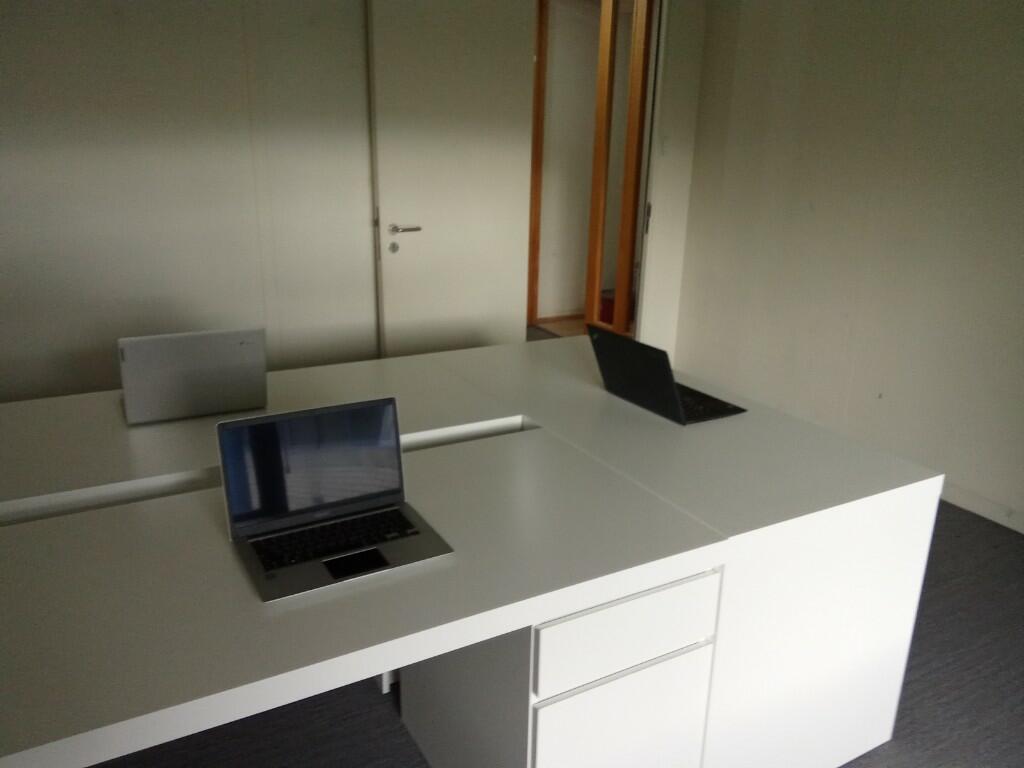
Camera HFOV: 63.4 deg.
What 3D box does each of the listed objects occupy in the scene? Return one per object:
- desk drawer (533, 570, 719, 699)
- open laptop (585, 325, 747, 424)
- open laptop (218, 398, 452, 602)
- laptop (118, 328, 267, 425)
[{"bbox_3d":[0.111,0.385,1.655,0.408,0.141,0.423,-8,20,-29],"label":"desk drawer"},{"bbox_3d":[0.424,-0.044,2.270,0.310,0.209,0.320,-9,20,-31],"label":"open laptop"},{"bbox_3d":[-0.304,0.188,1.438,0.327,0.222,0.255,-9,20,-30],"label":"open laptop"},{"bbox_3d":[-0.821,-0.048,2.127,0.326,0.237,0.302,-7,19,-25],"label":"laptop"}]

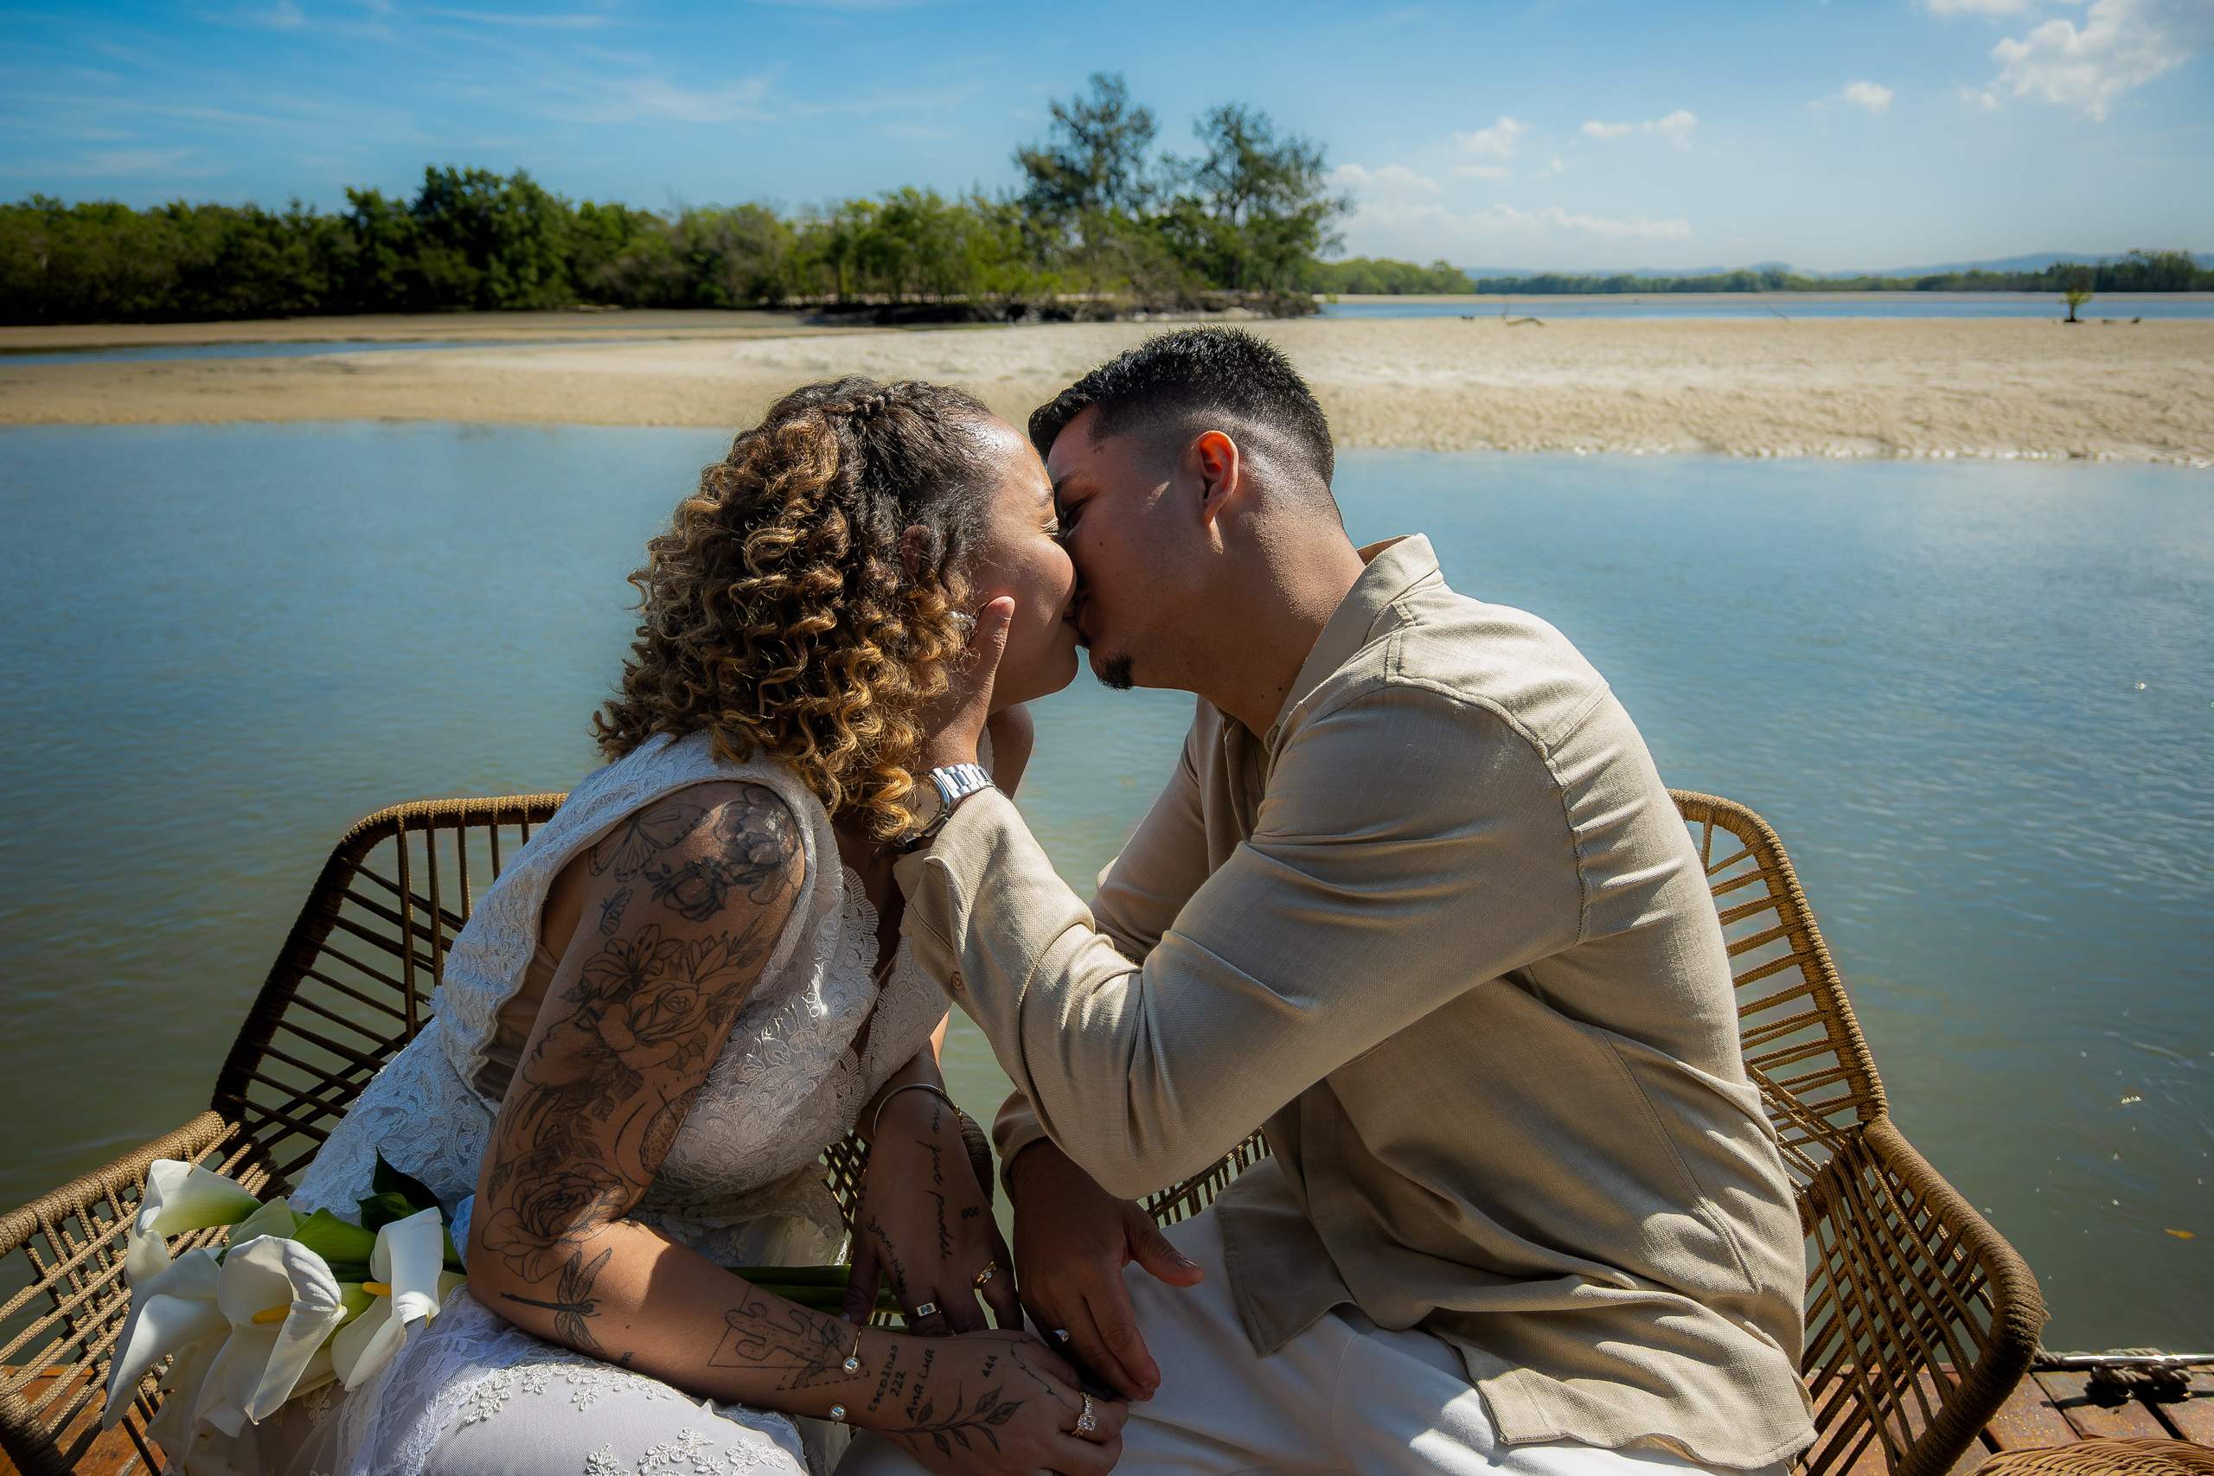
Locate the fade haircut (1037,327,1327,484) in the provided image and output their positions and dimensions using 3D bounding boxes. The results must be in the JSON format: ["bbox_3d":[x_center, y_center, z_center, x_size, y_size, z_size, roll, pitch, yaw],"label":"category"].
[{"bbox_3d":[0.052,-0.221,1.121,0.195,0.120,0.165,-10,15,5],"label":"fade haircut"}]

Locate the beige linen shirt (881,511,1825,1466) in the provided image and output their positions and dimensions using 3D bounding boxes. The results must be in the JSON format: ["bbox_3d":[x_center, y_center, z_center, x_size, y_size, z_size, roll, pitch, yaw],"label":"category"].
[{"bbox_3d":[0.189,0.209,1.253,0.603,0.694,0.520,-13,15,1],"label":"beige linen shirt"}]

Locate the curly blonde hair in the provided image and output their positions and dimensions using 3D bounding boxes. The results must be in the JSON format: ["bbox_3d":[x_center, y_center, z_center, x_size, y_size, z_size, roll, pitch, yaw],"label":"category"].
[{"bbox_3d":[-0.209,-0.086,1.106,0.260,0.295,0.250,-9,17,-18],"label":"curly blonde hair"}]

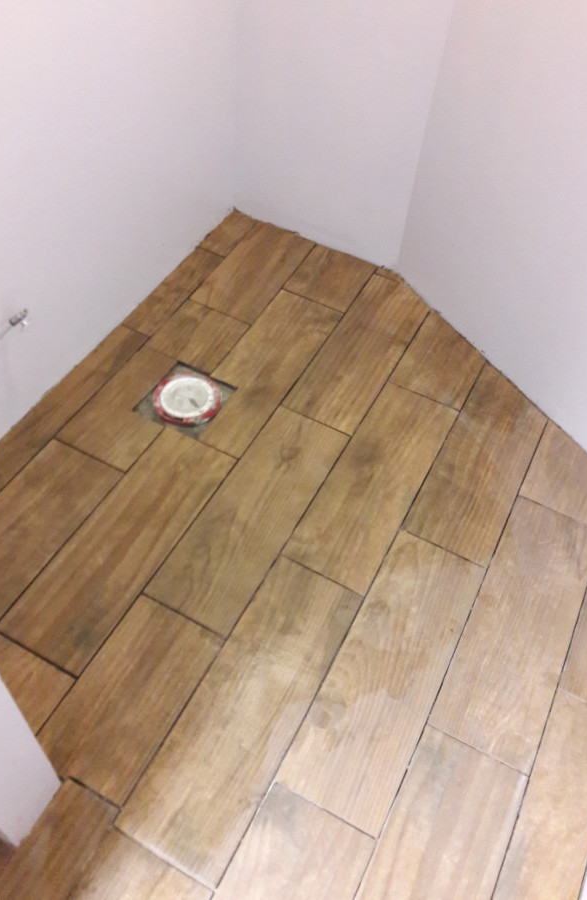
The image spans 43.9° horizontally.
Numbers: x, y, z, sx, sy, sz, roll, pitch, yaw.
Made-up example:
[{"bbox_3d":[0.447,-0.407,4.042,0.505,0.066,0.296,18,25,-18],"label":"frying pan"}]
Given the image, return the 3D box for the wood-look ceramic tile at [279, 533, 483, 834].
[{"bbox_3d":[0.194,0.429,1.455,0.203,0.009,0.604,25,54,13],"label":"wood-look ceramic tile"}]

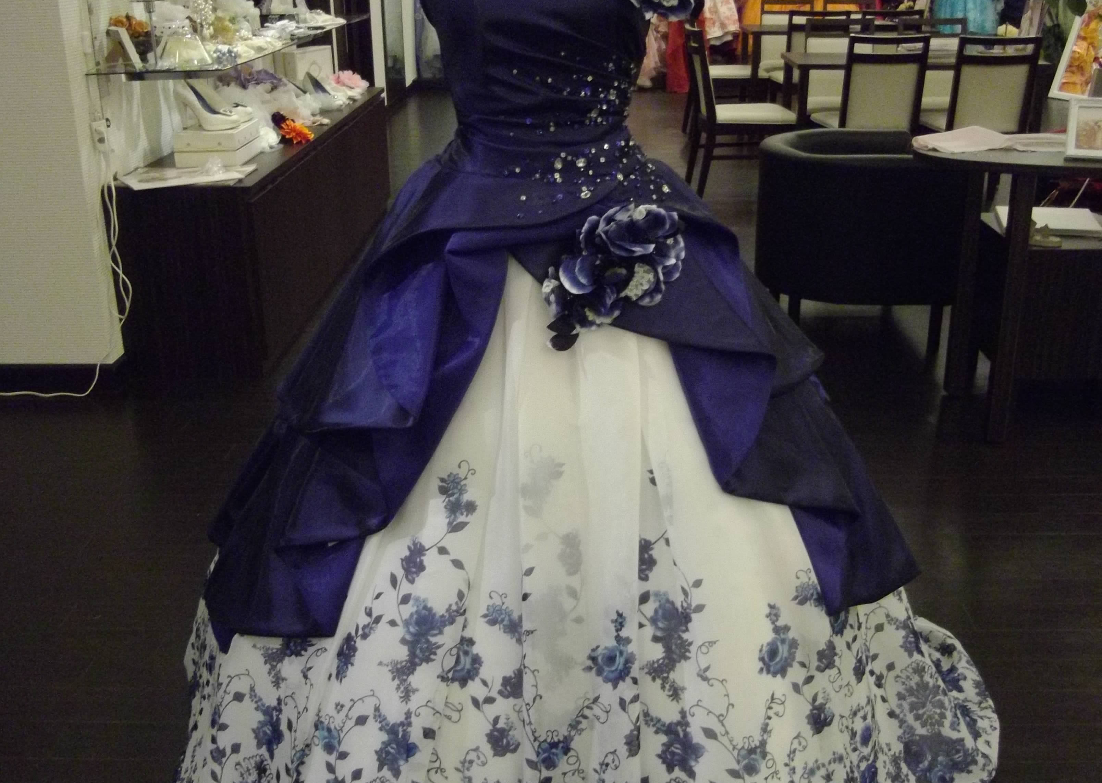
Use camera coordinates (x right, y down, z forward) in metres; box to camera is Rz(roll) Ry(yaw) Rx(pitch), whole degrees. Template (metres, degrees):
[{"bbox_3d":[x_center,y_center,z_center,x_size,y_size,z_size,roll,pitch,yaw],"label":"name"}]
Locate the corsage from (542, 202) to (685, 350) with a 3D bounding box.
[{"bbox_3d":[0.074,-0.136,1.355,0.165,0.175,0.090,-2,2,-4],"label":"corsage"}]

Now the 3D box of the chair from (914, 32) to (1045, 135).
[{"bbox_3d":[2.128,-1.358,5.790,0.430,0.870,0.500,2,22,5],"label":"chair"}]

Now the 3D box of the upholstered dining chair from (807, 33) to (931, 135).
[{"bbox_3d":[1.632,-1.402,5.906,0.430,0.870,0.500,0,22,0],"label":"upholstered dining chair"}]

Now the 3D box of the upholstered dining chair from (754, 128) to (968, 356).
[{"bbox_3d":[0.982,-0.496,3.898,0.620,0.685,0.640,0,22,2],"label":"upholstered dining chair"}]

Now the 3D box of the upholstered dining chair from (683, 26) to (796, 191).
[{"bbox_3d":[1.035,-1.511,6.184,0.510,0.870,0.430,-1,22,-1],"label":"upholstered dining chair"}]

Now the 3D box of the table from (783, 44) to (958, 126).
[{"bbox_3d":[1.890,-1.430,6.189,1.270,0.710,0.660,0,22,2],"label":"table"}]

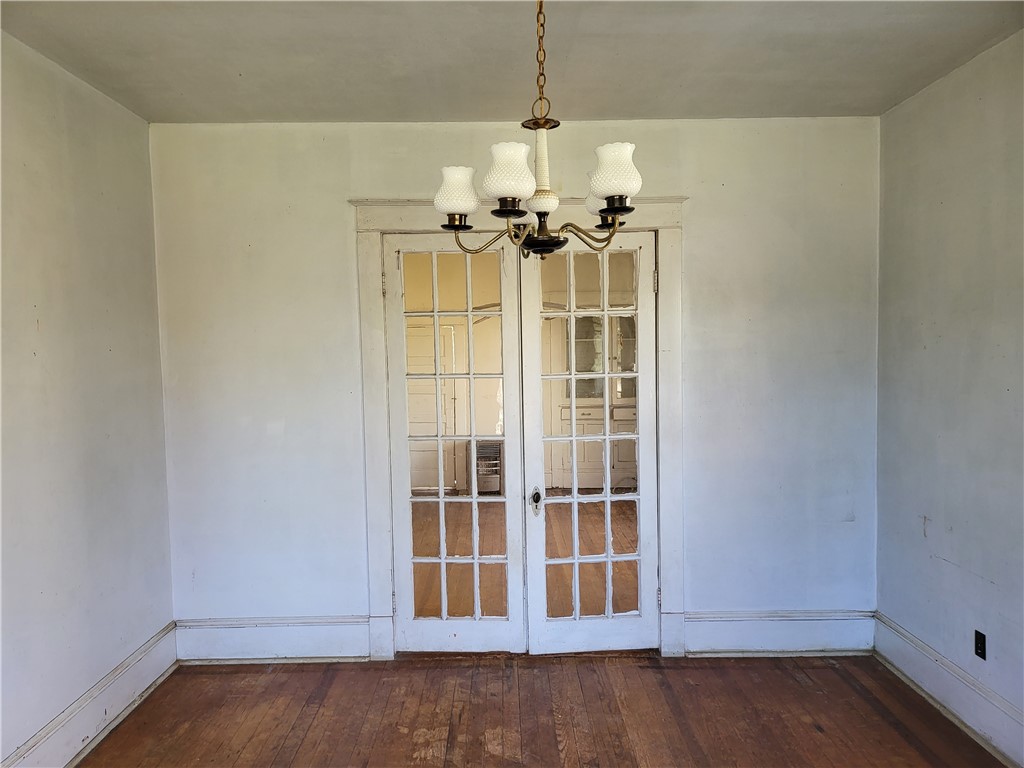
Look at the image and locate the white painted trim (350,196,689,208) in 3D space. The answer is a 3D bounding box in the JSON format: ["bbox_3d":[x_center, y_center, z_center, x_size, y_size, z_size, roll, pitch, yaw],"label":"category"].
[{"bbox_3d":[0.037,-0.990,3.889,1.847,0.035,0.070,-1,3,-1],"label":"white painted trim"}]

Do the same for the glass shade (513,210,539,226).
[{"bbox_3d":[0.027,-0.526,2.096,0.127,0.130,0.127,-1,3,-1],"label":"glass shade"}]

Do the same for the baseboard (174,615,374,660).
[{"bbox_3d":[-1.352,1.446,4.024,1.089,0.251,0.030,-1,3,-1],"label":"baseboard"}]

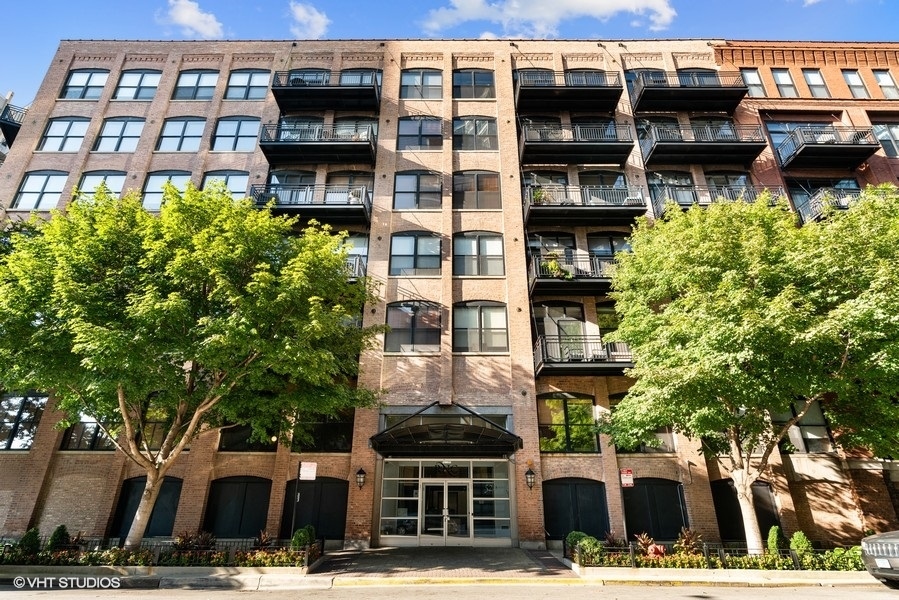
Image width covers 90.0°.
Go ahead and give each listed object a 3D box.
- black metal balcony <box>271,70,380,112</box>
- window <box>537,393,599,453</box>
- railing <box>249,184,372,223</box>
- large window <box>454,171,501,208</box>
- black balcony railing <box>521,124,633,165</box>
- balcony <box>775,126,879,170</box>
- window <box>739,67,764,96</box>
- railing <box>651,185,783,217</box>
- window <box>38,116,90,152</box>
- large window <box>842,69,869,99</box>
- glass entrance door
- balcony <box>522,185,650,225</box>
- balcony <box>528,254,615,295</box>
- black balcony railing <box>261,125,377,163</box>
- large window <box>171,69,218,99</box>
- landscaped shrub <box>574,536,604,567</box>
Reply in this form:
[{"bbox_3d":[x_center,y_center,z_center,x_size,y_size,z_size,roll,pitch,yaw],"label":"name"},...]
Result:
[{"bbox_3d":[-6.141,-10.515,22.689,4.990,1.188,1.461,0,-23,0],"label":"black metal balcony"},{"bbox_3d":[4.703,4.835,17.807,2.344,2.339,0.180,0,-23,0],"label":"window"},{"bbox_3d":[-6.102,-4.244,20.114,4.990,1.251,1.312,0,-23,1],"label":"railing"},{"bbox_3d":[1.360,-5.448,22.126,2.356,2.356,0.180,0,-23,0],"label":"large window"},{"bbox_3d":[5.928,-7.346,21.323,4.902,1.153,1.461,0,-23,0],"label":"black balcony railing"},{"bbox_3d":[17.742,-7.164,21.087,3.365,1.192,1.312,0,-23,1],"label":"balcony"},{"bbox_3d":[16.975,-12.126,25.092,1.008,2.201,0.200,0,-23,1],"label":"window"},{"bbox_3d":[12.332,-4.342,20.566,5.247,1.058,1.380,0,-23,0],"label":"railing"},{"bbox_3d":[-20.487,-8.820,24.018,2.326,2.310,0.200,0,-23,1],"label":"window"},{"bbox_3d":[21.622,-11.493,23.896,0.903,2.089,0.150,0,-23,0],"label":"large window"},{"bbox_3d":[-0.119,7.664,16.144,1.839,2.113,0.100,0,-23,0],"label":"glass entrance door"},{"bbox_3d":[5.930,-4.151,19.947,4.952,1.263,1.312,0,-23,1],"label":"balcony"},{"bbox_3d":[6.190,-1.046,19.564,5.152,1.285,1.480,0,-23,1],"label":"balcony"},{"bbox_3d":[-6.110,-7.397,21.437,5.149,1.248,1.312,0,-23,1],"label":"black balcony railing"},{"bbox_3d":[-13.556,-11.554,24.050,2.159,2.213,0.150,0,-23,0],"label":"large window"},{"bbox_3d":[3.644,6.451,11.598,0.680,0.622,0.680,0,-23,1],"label":"landscaped shrub"}]

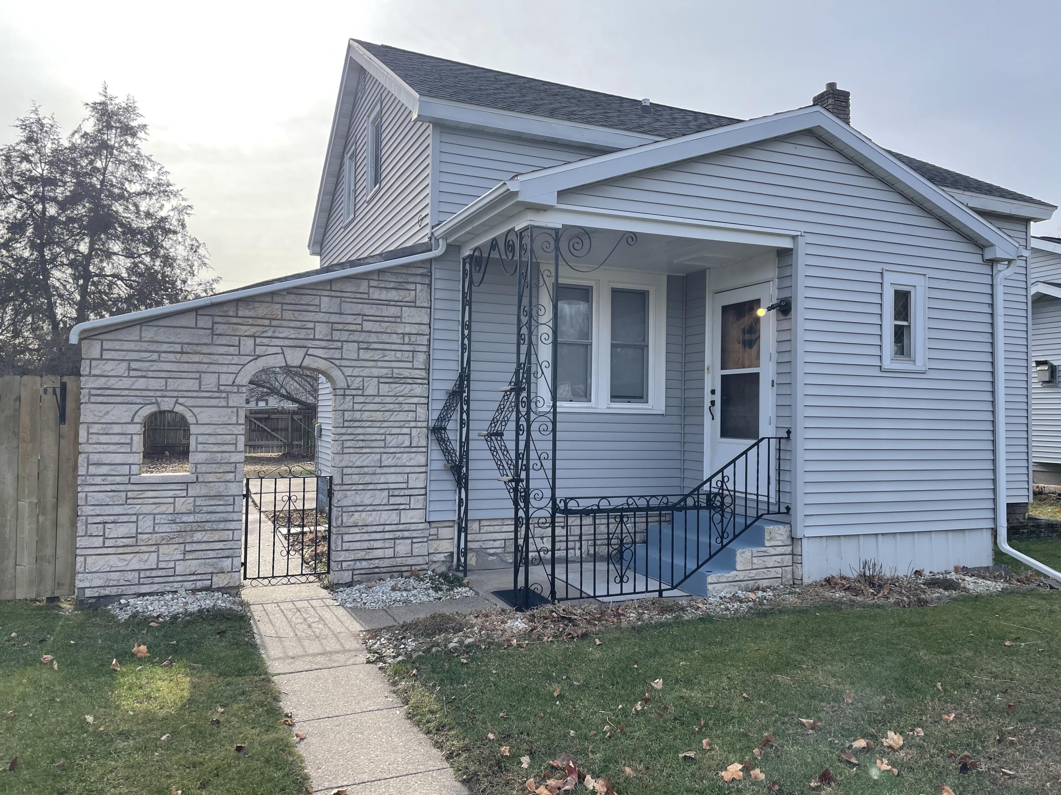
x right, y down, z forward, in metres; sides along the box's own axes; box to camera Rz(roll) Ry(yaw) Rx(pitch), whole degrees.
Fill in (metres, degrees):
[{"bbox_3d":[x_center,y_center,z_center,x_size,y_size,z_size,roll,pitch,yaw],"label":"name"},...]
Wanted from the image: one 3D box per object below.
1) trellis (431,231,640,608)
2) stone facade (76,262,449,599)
[{"bbox_3d":[-0.068,0.162,7.221,1.376,3.059,1.822,2,-2,-22],"label":"trellis"},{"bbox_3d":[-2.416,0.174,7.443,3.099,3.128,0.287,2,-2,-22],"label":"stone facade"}]

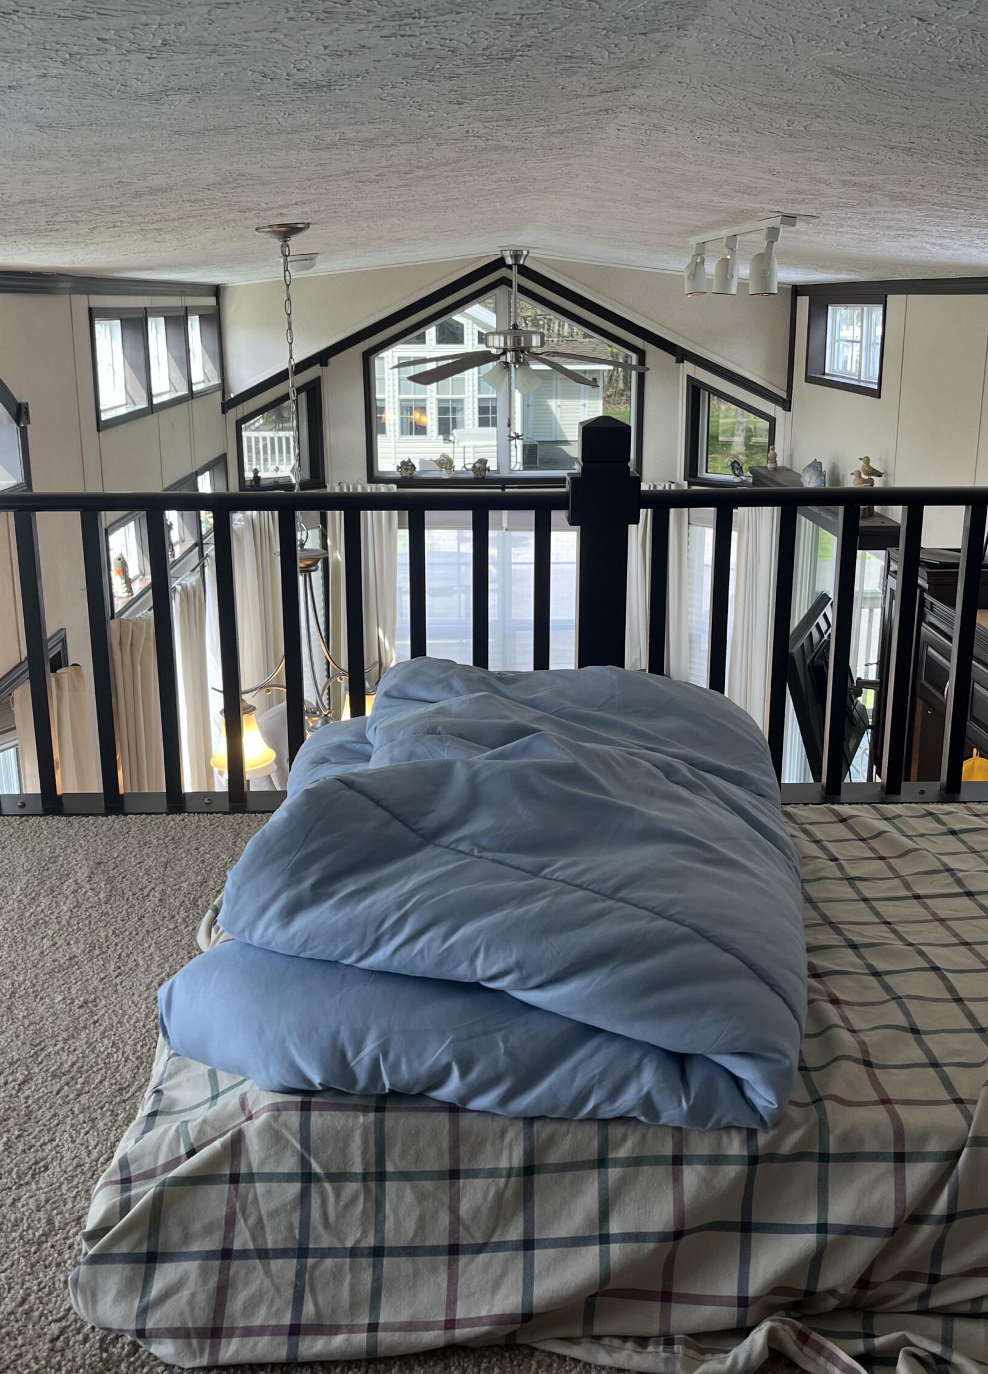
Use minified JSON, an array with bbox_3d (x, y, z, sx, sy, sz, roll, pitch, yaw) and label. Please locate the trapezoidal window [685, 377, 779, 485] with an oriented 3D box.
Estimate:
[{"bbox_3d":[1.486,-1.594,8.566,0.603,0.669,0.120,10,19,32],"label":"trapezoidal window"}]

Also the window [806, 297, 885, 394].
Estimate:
[{"bbox_3d":[1.833,-1.768,7.087,0.120,0.472,1.483,-1,16,-1],"label":"window"}]

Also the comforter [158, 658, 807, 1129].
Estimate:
[{"bbox_3d":[0.015,0.181,1.698,0.670,0.250,0.900,1,16,3],"label":"comforter"}]

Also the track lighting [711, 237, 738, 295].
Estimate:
[{"bbox_3d":[0.680,-1.231,4.032,0.078,0.165,0.084,-1,16,-1],"label":"track lighting"}]

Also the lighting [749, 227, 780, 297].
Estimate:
[{"bbox_3d":[0.698,-1.096,3.551,0.078,0.168,0.084,-1,16,-1],"label":"lighting"}]

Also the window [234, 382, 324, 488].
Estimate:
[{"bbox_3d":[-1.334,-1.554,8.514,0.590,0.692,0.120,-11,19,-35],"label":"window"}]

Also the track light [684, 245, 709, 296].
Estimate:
[{"bbox_3d":[0.678,-1.394,4.610,0.077,0.158,0.083,-1,16,-1],"label":"track light"}]

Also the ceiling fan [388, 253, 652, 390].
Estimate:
[{"bbox_3d":[0.108,-1.777,6.672,1.270,0.667,1.250,-1,16,-1],"label":"ceiling fan"}]

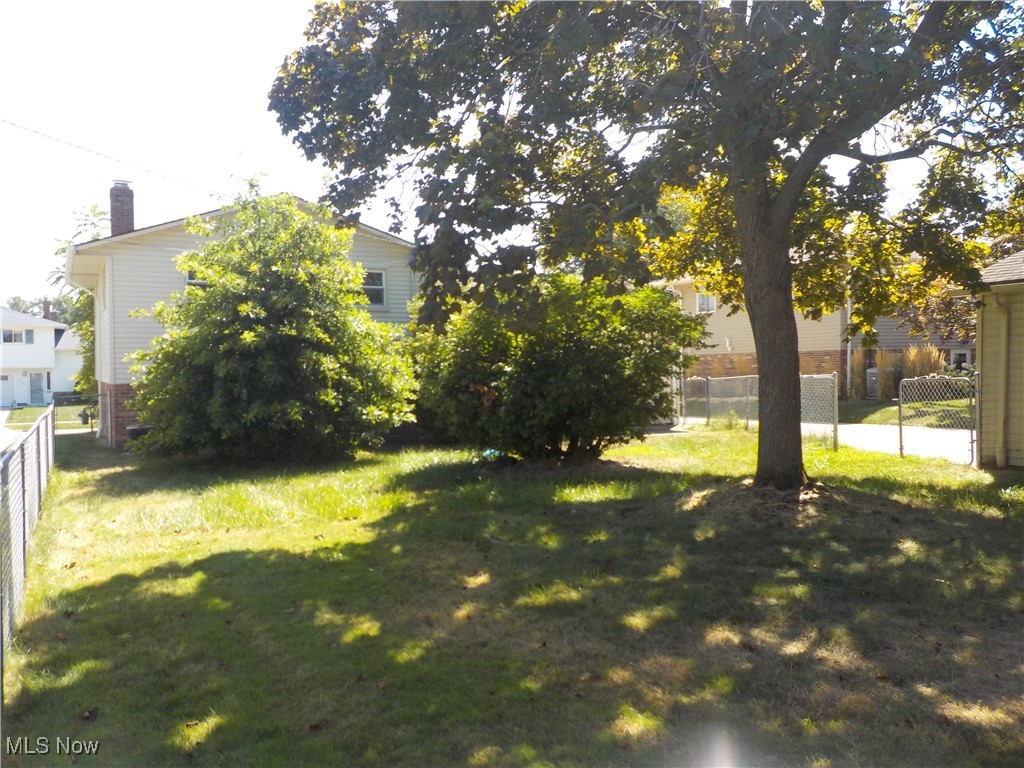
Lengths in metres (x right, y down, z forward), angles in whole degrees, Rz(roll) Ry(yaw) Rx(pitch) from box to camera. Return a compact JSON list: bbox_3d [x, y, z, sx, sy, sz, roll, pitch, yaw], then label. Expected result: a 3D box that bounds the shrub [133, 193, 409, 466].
[{"bbox_3d":[-4.333,-1.123,15.964,5.000,4.700,4.600,-1,2,-26],"label":"shrub"}]

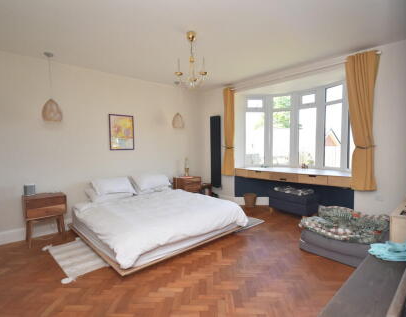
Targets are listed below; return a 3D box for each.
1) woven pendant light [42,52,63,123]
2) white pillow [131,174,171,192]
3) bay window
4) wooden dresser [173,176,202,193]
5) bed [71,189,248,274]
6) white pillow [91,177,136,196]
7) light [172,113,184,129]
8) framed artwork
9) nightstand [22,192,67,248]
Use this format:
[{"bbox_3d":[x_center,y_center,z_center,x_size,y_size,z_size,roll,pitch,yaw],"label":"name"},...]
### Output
[{"bbox_3d":[-2.140,-0.996,3.345,0.251,0.945,0.251,-4,4,-42],"label":"woven pendant light"},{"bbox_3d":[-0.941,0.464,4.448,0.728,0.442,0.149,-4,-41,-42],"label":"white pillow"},{"bbox_3d":[1.797,-0.553,4.529,0.598,1.560,2.158,-4,4,-42],"label":"bay window"},{"bbox_3d":[-0.336,0.720,5.098,0.468,0.643,0.435,-4,4,-42],"label":"wooden dresser"},{"bbox_3d":[-0.743,0.906,3.690,1.963,0.435,2.034,-4,4,-42],"label":"bed"},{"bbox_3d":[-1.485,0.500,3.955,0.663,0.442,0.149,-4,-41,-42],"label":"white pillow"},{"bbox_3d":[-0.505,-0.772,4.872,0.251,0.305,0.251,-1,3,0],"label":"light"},{"bbox_3d":[-1.463,-0.470,4.352,0.450,0.628,0.026,-4,4,-42],"label":"framed artwork"},{"bbox_3d":[-2.240,0.844,3.374,0.468,0.654,0.435,-4,4,-42],"label":"nightstand"}]

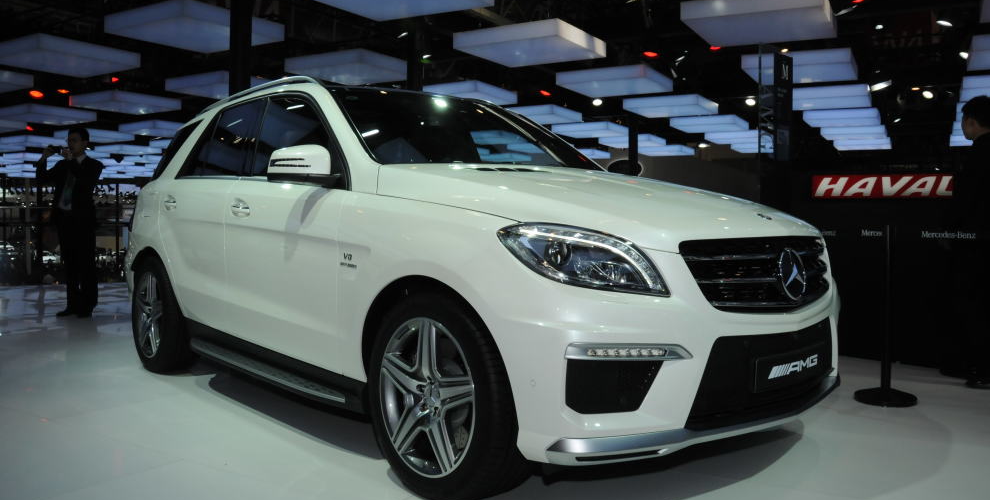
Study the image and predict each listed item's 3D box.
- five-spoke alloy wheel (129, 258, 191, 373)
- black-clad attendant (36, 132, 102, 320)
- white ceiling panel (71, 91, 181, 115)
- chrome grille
[{"bbox_3d":[-2.101,0.409,4.797,0.280,0.740,0.740,-2,3,-42],"label":"five-spoke alloy wheel"},{"bbox_3d":[-4.096,-0.270,7.157,0.520,1.820,0.380,1,2,22],"label":"black-clad attendant"},{"bbox_3d":[-9.807,-3.906,19.794,1.950,0.261,1.950,2,3,31],"label":"white ceiling panel"},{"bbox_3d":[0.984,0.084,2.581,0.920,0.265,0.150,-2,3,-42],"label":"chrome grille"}]

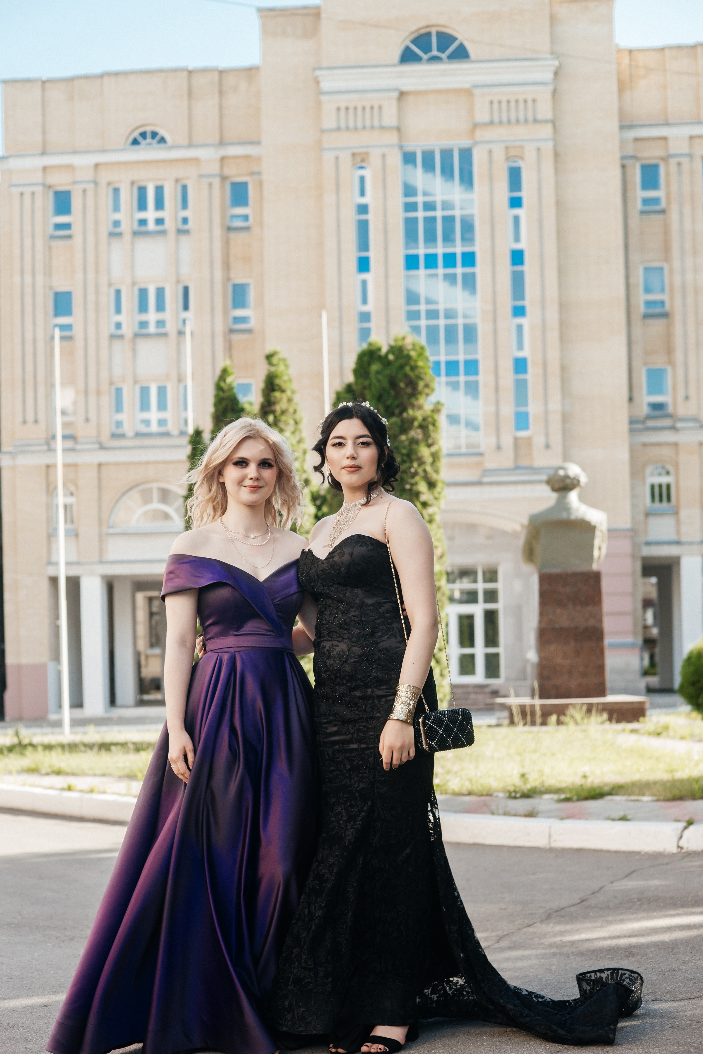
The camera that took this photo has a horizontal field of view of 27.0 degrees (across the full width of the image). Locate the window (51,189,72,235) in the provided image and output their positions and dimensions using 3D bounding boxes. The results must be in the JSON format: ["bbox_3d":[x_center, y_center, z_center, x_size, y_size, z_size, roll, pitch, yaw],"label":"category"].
[{"bbox_3d":[-9.485,-10.292,47.949,0.753,1.490,0.150,-1,-2,4],"label":"window"}]

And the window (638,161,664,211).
[{"bbox_3d":[9.494,-10.783,46.412,0.760,1.560,0.150,-1,-2,4],"label":"window"}]

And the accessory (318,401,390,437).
[{"bbox_3d":[0.006,-0.287,3.970,0.195,0.105,0.120,-1,-2,0],"label":"accessory"}]

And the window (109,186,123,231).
[{"bbox_3d":[-7.679,-10.386,47.825,0.480,1.514,0.150,-1,-2,4],"label":"window"}]

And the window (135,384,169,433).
[{"bbox_3d":[-6.416,-3.824,47.207,1.040,1.530,0.150,-1,-2,4],"label":"window"}]

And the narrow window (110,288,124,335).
[{"bbox_3d":[-7.589,-7.013,47.397,0.430,1.500,0.150,-1,-2,4],"label":"narrow window"}]

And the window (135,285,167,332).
[{"bbox_3d":[-6.485,-7.055,47.327,1.020,1.500,0.150,-1,-2,4],"label":"window"}]

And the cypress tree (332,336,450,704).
[{"bbox_3d":[0.642,0.136,24.086,1.900,6.550,1.800,-1,-2,4],"label":"cypress tree"}]

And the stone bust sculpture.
[{"bbox_3d":[3.644,-0.176,25.000,1.420,1.830,0.880,-1,-2,4],"label":"stone bust sculpture"}]

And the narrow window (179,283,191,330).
[{"bbox_3d":[-5.372,-7.084,47.255,0.420,1.520,0.150,-1,-2,4],"label":"narrow window"}]

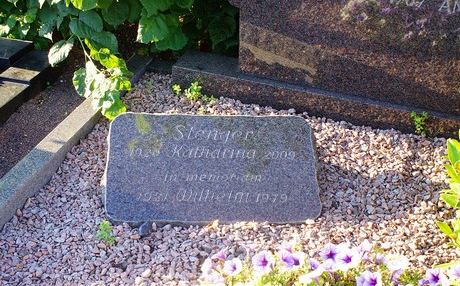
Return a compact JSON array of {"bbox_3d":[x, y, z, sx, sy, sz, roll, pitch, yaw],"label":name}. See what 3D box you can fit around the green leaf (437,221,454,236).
[{"bbox_3d":[0.567,0.227,1.750,0.057,0.011,0.024,41,49,18],"label":"green leaf"}]

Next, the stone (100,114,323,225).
[{"bbox_3d":[-0.051,0.087,1.954,0.605,0.085,0.362,1,58,-7],"label":"stone"}]

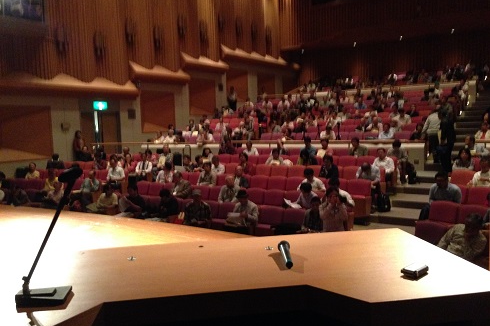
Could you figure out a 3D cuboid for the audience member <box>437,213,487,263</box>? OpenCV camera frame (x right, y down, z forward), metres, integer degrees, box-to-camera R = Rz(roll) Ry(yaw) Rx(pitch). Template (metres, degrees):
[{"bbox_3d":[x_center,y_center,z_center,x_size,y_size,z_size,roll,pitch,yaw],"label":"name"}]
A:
[{"bbox_3d":[2.787,1.248,5.837,0.600,1.220,0.800,4,8,38],"label":"audience member"}]

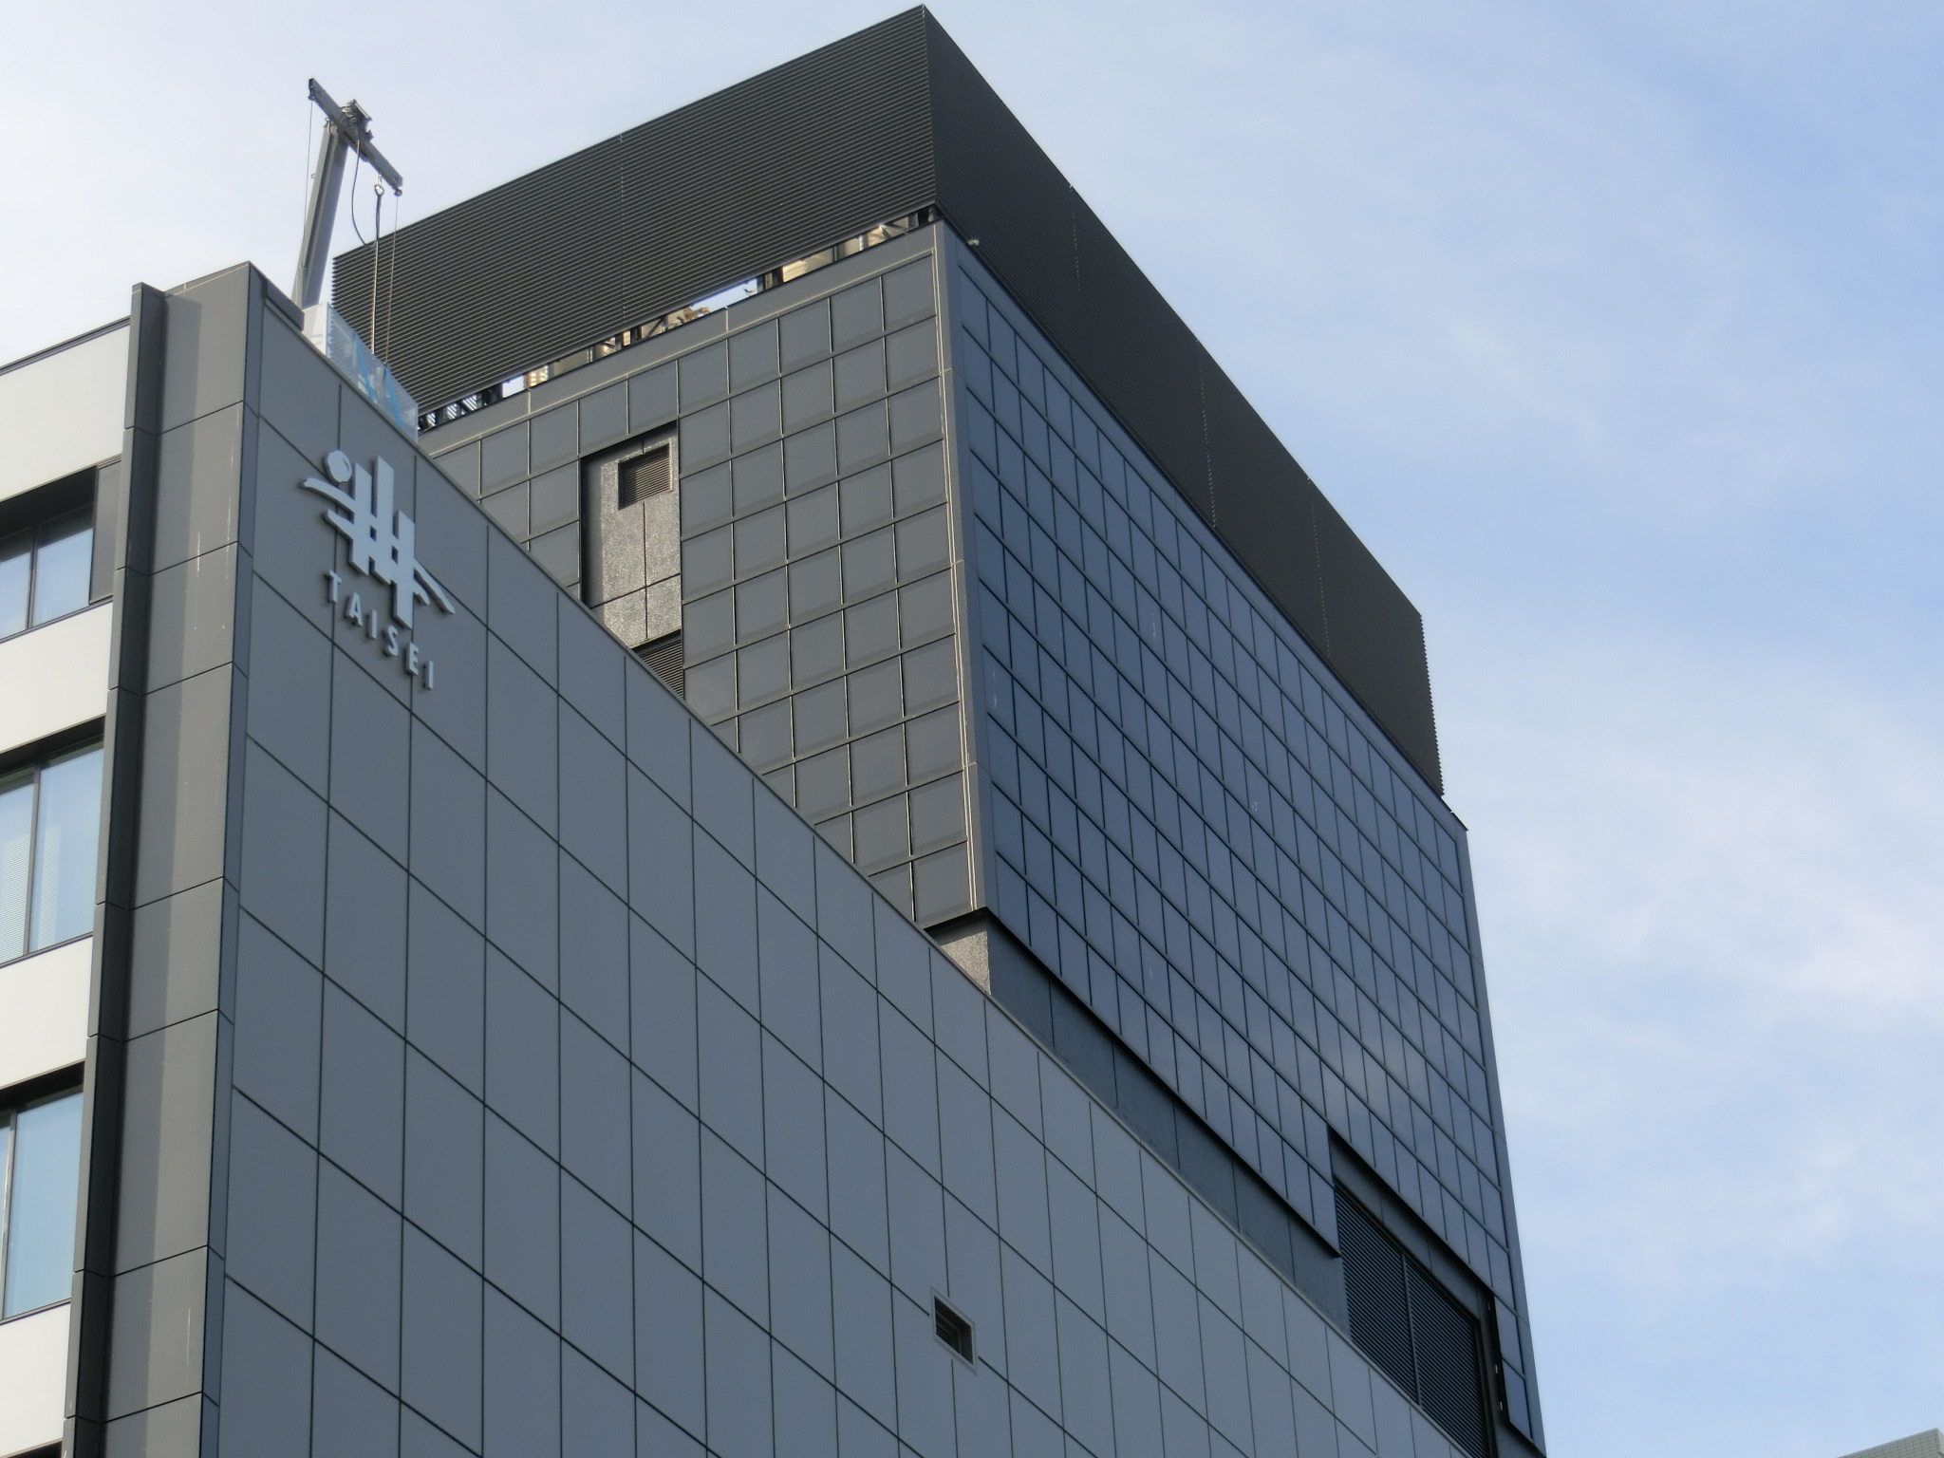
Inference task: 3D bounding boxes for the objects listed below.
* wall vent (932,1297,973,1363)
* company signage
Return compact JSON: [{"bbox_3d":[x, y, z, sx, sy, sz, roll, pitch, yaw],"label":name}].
[{"bbox_3d":[-0.211,6.077,52.604,0.120,0.503,0.843,-20,-39,21],"label":"wall vent"},{"bbox_3d":[-5.306,-1.593,46.678,0.101,2.041,2.409,-20,-39,21],"label":"company signage"}]

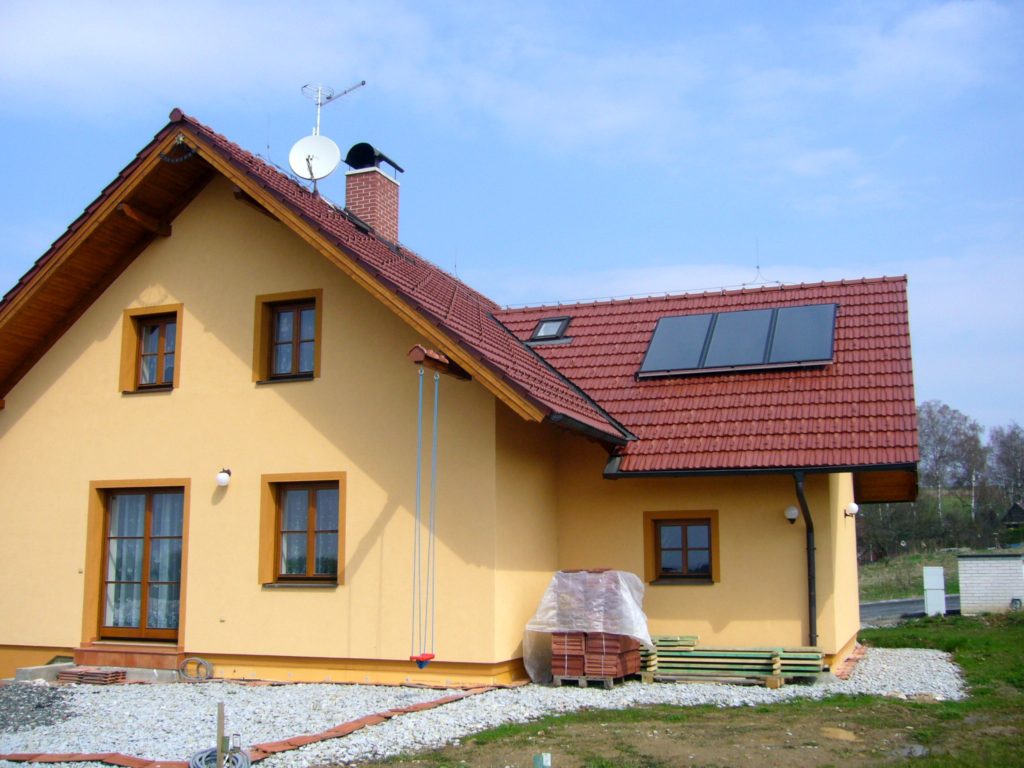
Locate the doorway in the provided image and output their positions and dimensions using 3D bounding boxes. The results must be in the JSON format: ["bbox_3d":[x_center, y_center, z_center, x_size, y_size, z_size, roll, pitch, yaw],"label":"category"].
[{"bbox_3d":[-5.528,2.696,15.501,1.671,2.263,0.202,-4,-10,21],"label":"doorway"}]

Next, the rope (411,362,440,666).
[{"bbox_3d":[-1.028,1.546,12.327,0.151,3.568,0.444,-4,-10,21],"label":"rope"}]

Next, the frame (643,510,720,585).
[{"bbox_3d":[2.490,2.386,15.129,1.109,1.038,0.202,-4,-10,21],"label":"frame"}]

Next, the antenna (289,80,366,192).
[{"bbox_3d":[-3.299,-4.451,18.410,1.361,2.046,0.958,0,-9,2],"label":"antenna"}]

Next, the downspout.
[{"bbox_3d":[3.913,2.446,13.751,0.131,2.570,1.310,-4,-10,21],"label":"downspout"}]

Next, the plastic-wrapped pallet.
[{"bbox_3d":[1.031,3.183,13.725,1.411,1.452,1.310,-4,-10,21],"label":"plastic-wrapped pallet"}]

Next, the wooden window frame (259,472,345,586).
[{"bbox_3d":[-2.900,2.044,14.524,1.401,1.547,0.212,-4,-10,21],"label":"wooden window frame"}]

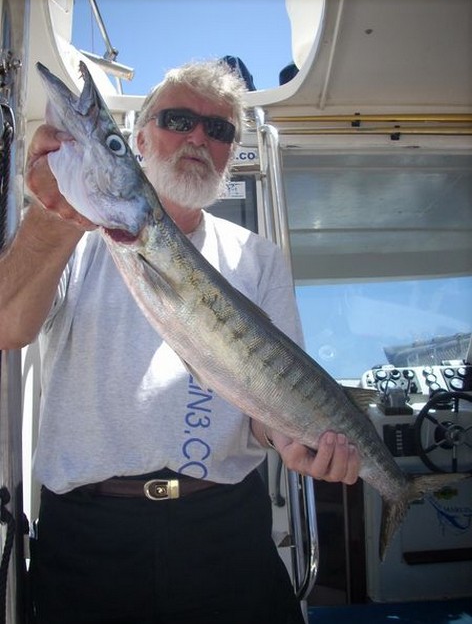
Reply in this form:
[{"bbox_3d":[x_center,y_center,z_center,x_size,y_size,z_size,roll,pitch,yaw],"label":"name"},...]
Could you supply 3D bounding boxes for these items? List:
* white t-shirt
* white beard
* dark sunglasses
[{"bbox_3d":[-0.115,0.060,1.250,0.500,0.505,0.310,1,-4,-6],"label":"white t-shirt"},{"bbox_3d":[-0.091,-0.236,1.205,0.143,0.118,0.110,6,-1,-20],"label":"white beard"},{"bbox_3d":[-0.089,-0.324,1.226,0.145,0.048,0.130,6,-1,-20],"label":"dark sunglasses"}]

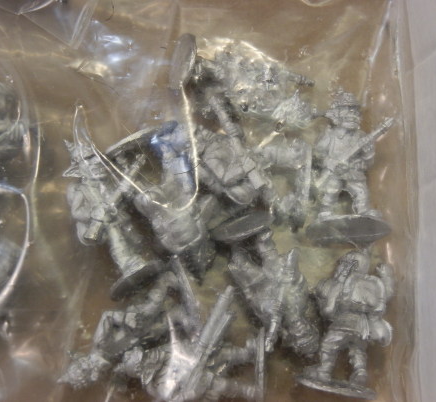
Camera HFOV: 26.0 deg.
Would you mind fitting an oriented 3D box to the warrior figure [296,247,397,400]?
[{"bbox_3d":[0.026,0.025,0.195,0.018,0.015,0.029,12,83,-16],"label":"warrior figure"}]

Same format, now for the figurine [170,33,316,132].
[{"bbox_3d":[0.005,-0.024,0.195,0.030,0.014,0.017,20,72,-15],"label":"figurine"}]

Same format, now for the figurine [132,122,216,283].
[{"bbox_3d":[-0.009,0.001,0.194,0.017,0.015,0.031,-17,92,5],"label":"figurine"}]

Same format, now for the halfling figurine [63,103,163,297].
[{"bbox_3d":[-0.023,0.002,0.192,0.017,0.015,0.032,-25,76,-18],"label":"halfling figurine"}]

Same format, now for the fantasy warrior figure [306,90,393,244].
[{"bbox_3d":[0.027,-0.007,0.195,0.018,0.015,0.030,-1,73,-7],"label":"fantasy warrior figure"}]

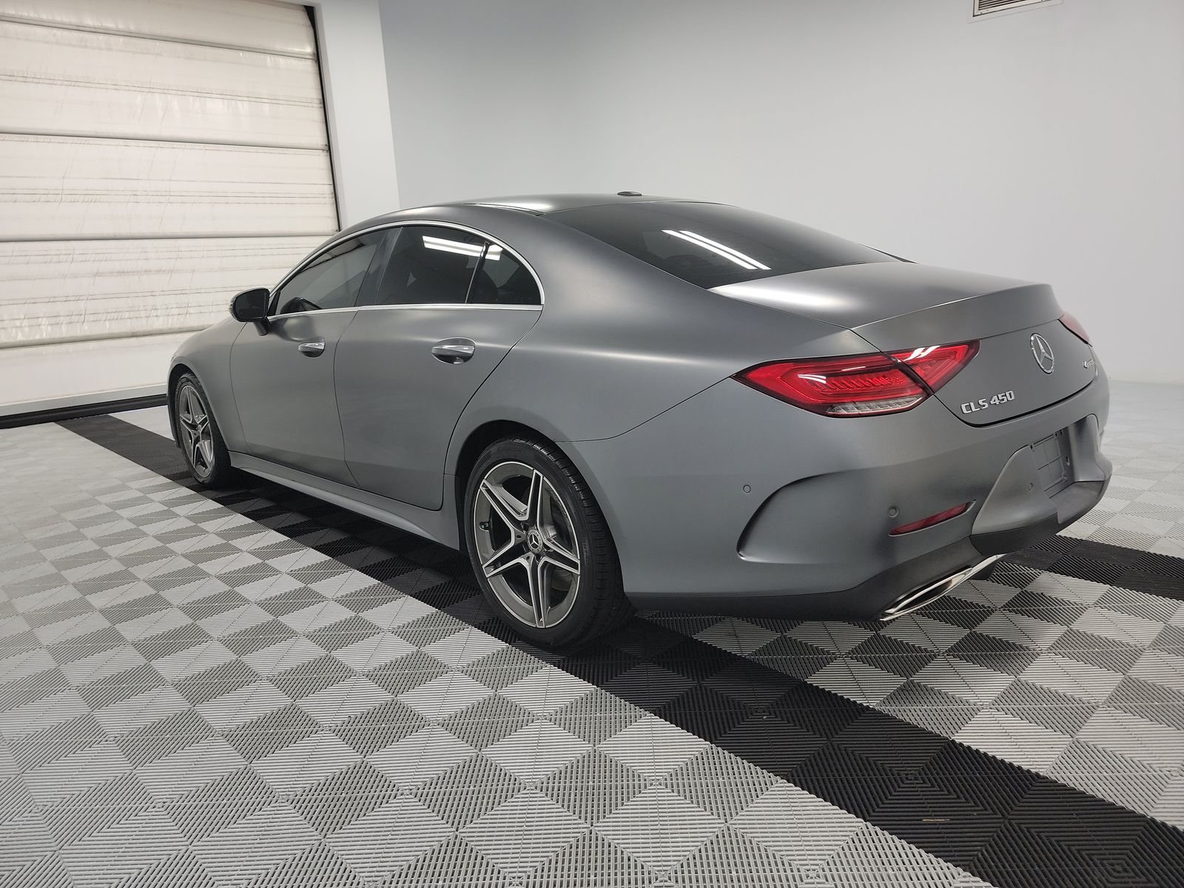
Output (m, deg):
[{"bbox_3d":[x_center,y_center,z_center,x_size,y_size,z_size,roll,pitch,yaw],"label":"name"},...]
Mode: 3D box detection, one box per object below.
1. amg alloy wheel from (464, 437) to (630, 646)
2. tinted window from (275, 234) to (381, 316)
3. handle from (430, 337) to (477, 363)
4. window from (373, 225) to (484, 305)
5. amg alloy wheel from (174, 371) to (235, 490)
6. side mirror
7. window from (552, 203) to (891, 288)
[{"bbox_3d":[-0.121,0.274,2.522,0.265,0.668,0.668,-15,17,-40],"label":"amg alloy wheel"},{"bbox_3d":[-1.128,-0.722,3.512,0.070,0.335,0.840,24,-11,-40],"label":"tinted window"},{"bbox_3d":[-0.430,-0.289,2.557,0.055,0.075,0.230,-15,17,-40],"label":"handle"},{"bbox_3d":[-0.562,-0.637,2.883,0.650,0.320,0.070,11,-10,47],"label":"window"},{"bbox_3d":[-2.126,-0.091,4.640,0.245,0.668,0.668,-15,18,-42],"label":"amg alloy wheel"},{"bbox_3d":[-1.516,-0.594,3.628,0.190,0.185,0.140,-15,17,-40],"label":"side mirror"},{"bbox_3d":[0.450,-0.721,2.818,1.070,0.090,0.820,-15,36,-40],"label":"window"}]

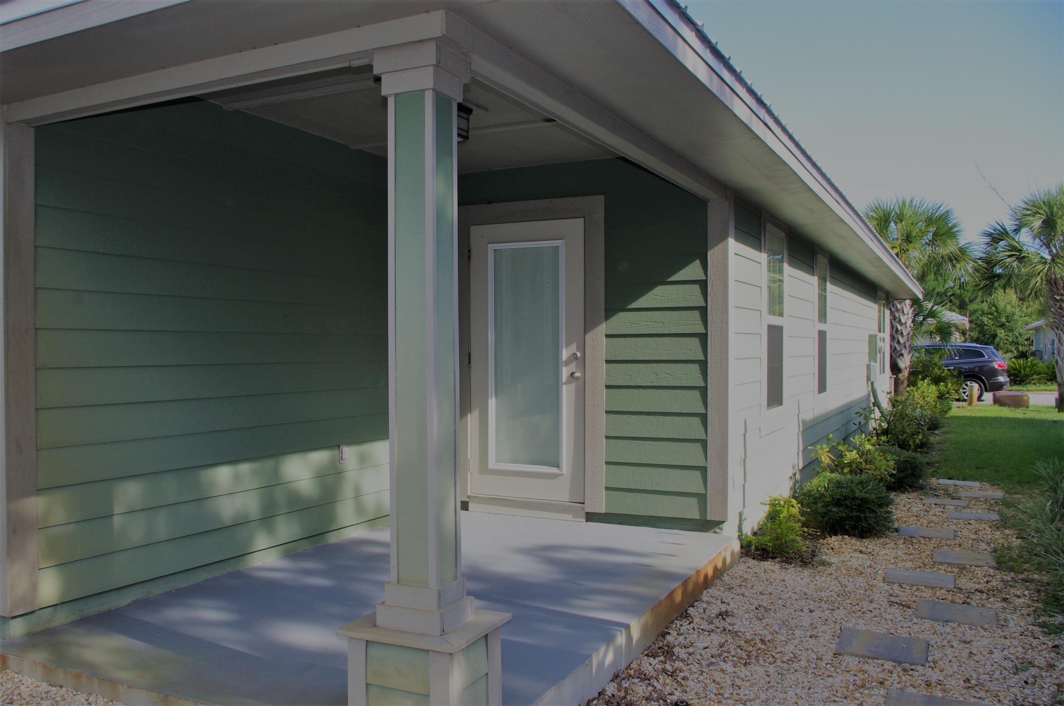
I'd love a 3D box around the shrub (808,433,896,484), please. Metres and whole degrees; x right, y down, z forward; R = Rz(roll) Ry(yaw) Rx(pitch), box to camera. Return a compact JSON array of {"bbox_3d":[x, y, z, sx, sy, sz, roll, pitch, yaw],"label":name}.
[{"bbox_3d":[2.930,1.050,7.300,0.720,0.640,0.760,0,0,29],"label":"shrub"}]

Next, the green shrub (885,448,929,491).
[{"bbox_3d":[3.790,1.165,8.250,0.650,0.410,0.630,0,0,29],"label":"green shrub"}]

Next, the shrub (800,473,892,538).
[{"bbox_3d":[2.490,1.165,6.330,0.700,0.420,0.700,0,0,29],"label":"shrub"}]

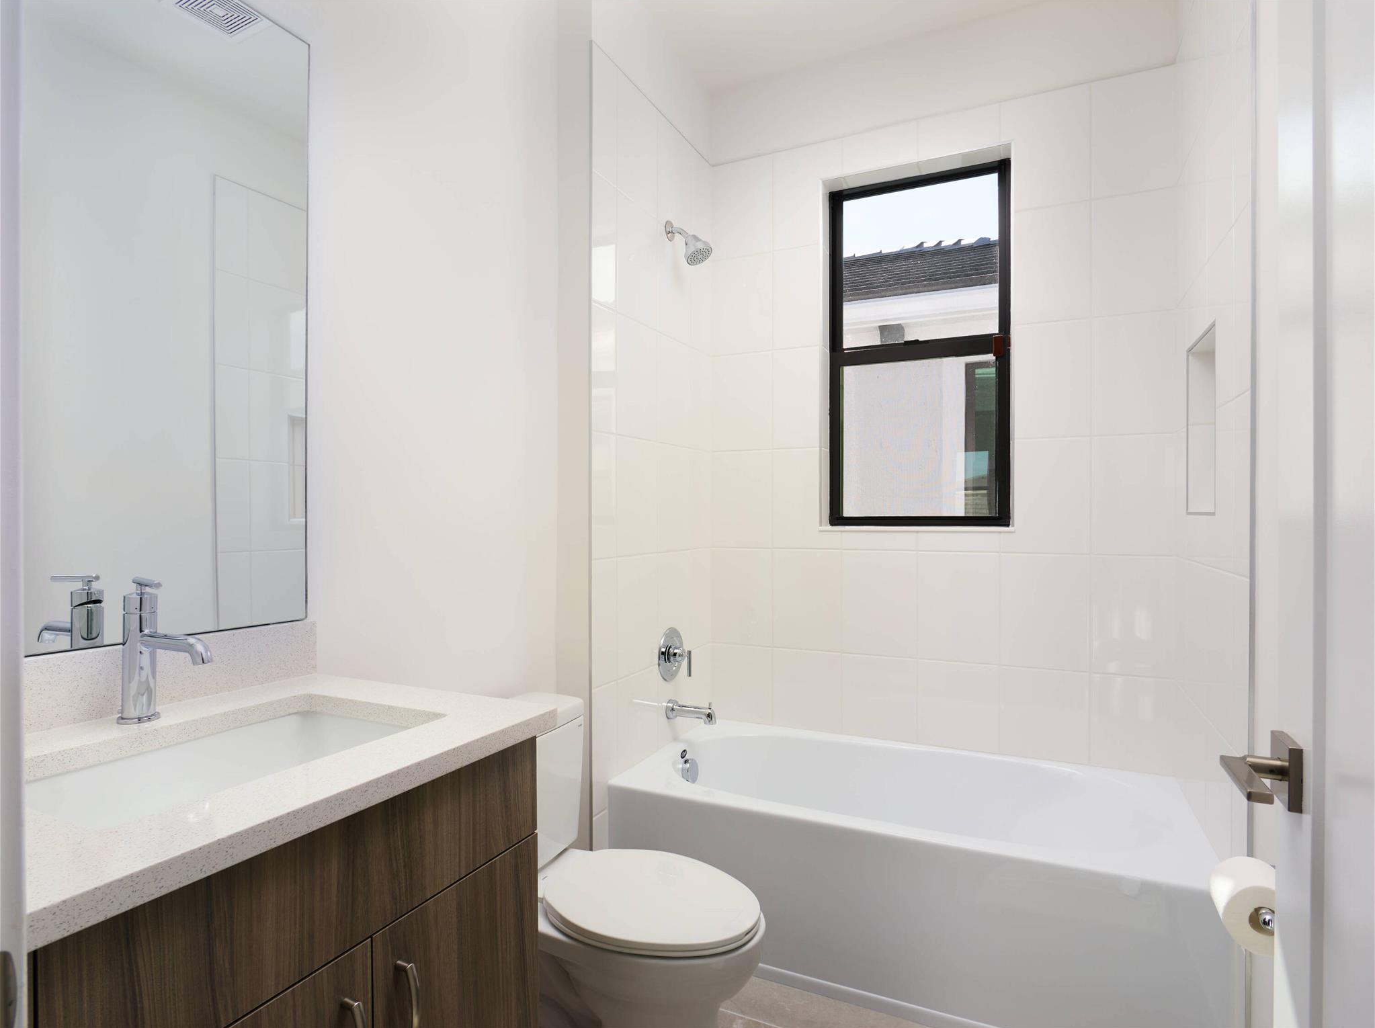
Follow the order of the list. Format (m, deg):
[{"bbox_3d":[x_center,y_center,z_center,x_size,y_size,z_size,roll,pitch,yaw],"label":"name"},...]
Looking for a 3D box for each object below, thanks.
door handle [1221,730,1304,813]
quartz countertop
[{"bbox_3d":[0.598,0.274,0.740,0.066,0.068,0.148,0,0,26],"label":"door handle"},{"bbox_3d":[-0.599,0.314,0.932,0.551,0.028,0.648,0,0,27],"label":"quartz countertop"}]

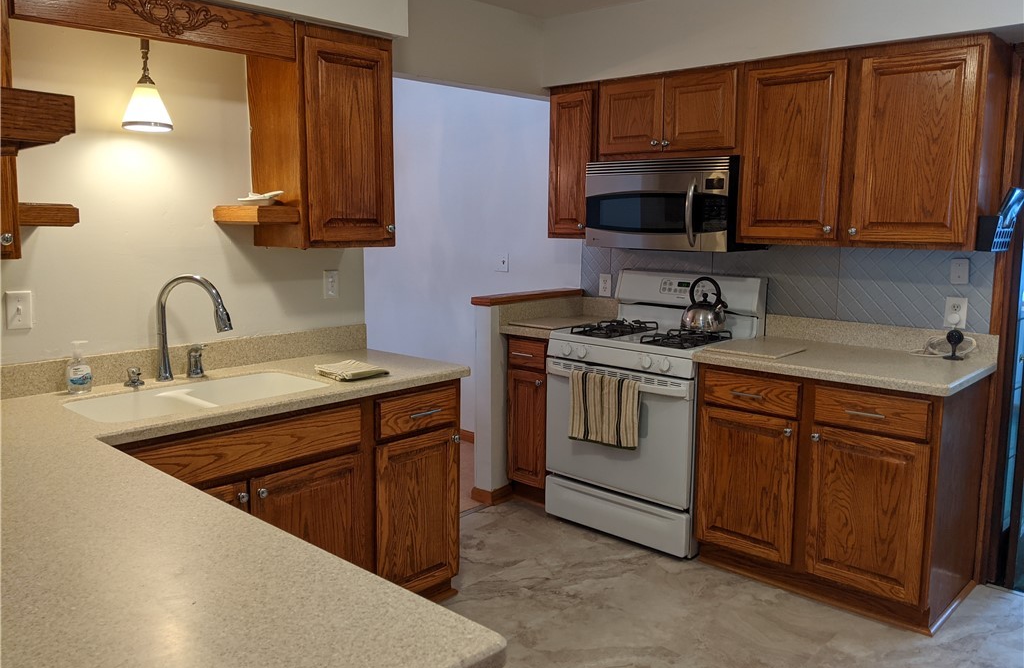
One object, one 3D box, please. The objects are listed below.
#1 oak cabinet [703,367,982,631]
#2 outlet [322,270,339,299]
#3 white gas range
[{"bbox_3d":[1.327,0.549,3.270,0.929,0.851,0.675,8,11,42],"label":"oak cabinet"},{"bbox_3d":[-0.732,-0.200,3.258,0.012,0.116,0.071,8,11,42],"label":"outlet"},{"bbox_3d":[0.673,0.310,3.809,0.784,1.161,0.695,8,11,42],"label":"white gas range"}]

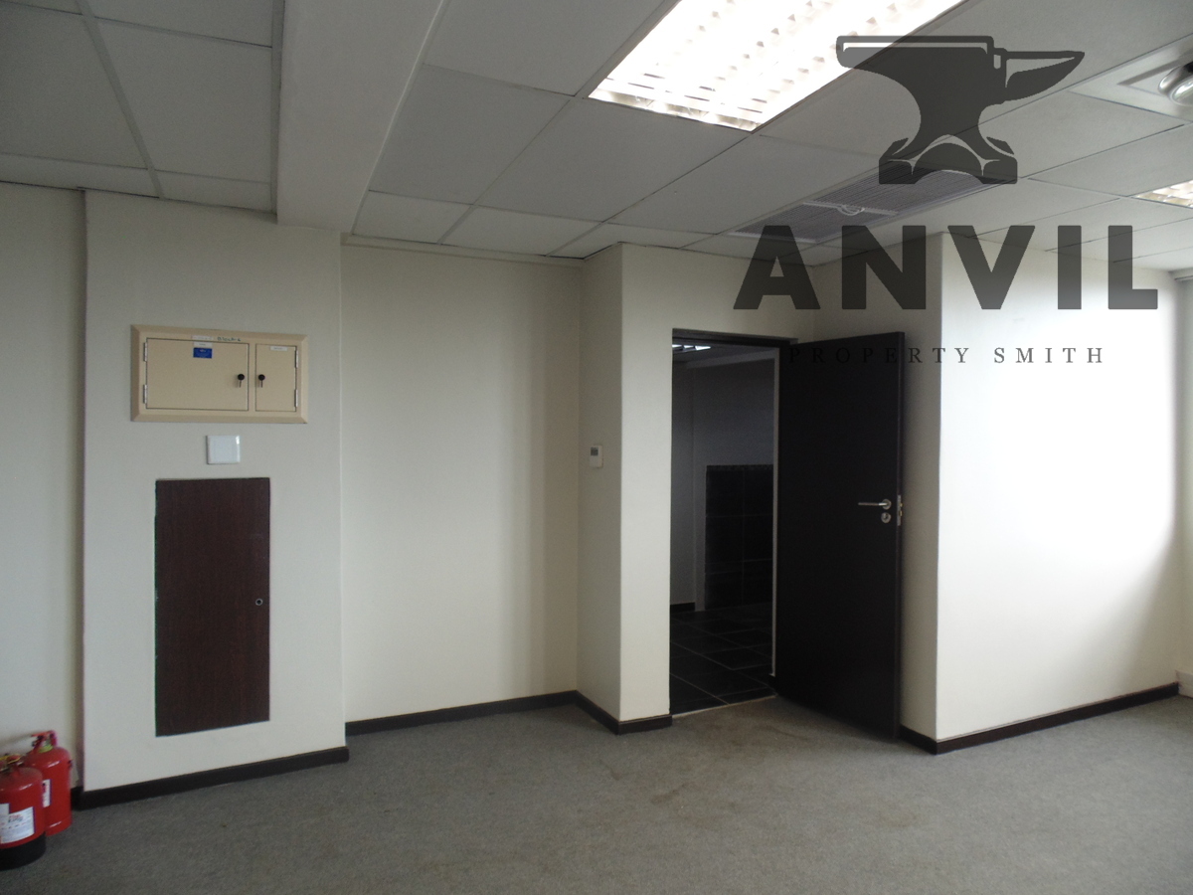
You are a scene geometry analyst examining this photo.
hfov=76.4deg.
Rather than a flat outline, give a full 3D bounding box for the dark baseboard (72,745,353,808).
[{"bbox_3d":[-1.647,1.452,3.358,1.057,0.070,0.025,0,1,-27],"label":"dark baseboard"}]

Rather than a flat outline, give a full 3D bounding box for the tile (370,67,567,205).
[{"bbox_3d":[-0.498,-1.038,2.650,0.424,0.020,1.176,0,2,-23],"label":"tile"}]

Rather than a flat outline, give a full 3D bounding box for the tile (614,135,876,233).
[{"bbox_3d":[0.540,-1.027,3.043,0.600,0.020,1.180,-1,2,-24],"label":"tile"}]

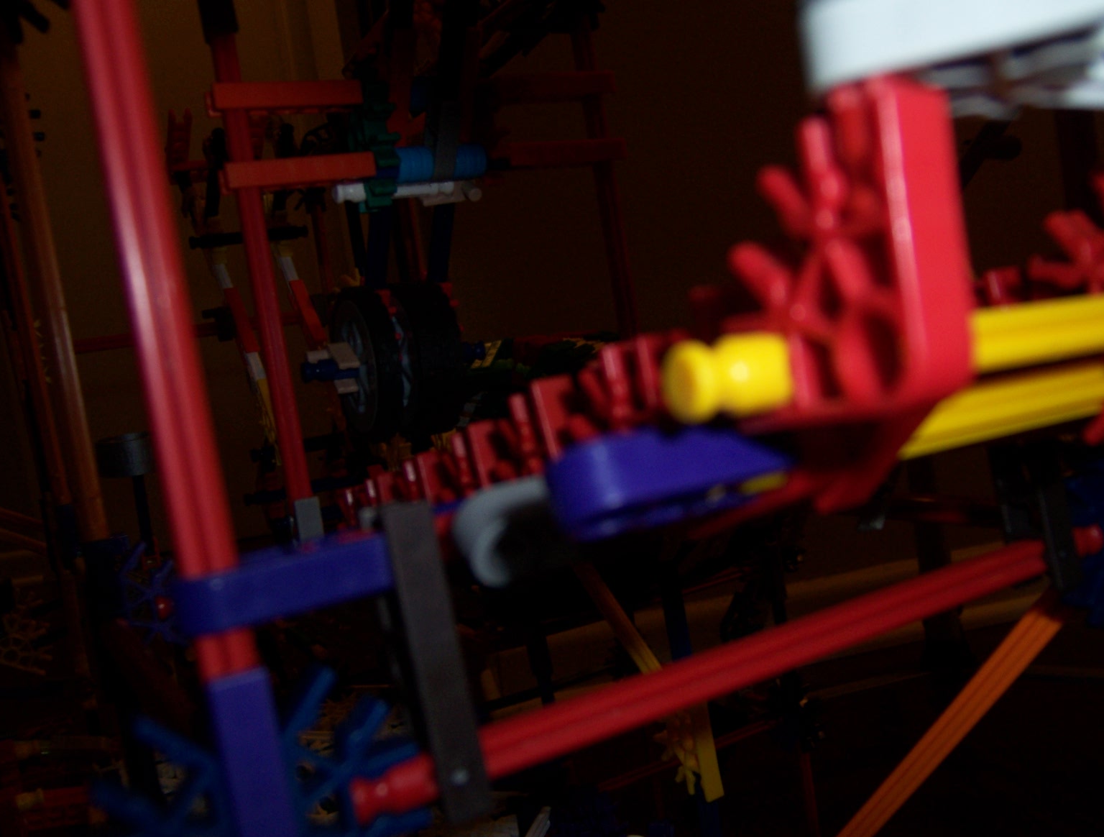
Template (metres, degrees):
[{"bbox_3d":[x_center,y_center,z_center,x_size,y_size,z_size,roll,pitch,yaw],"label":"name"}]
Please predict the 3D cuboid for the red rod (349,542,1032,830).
[{"bbox_3d":[0.035,0.029,0.141,0.129,0.006,0.006,-11,1,-30],"label":"red rod"}]

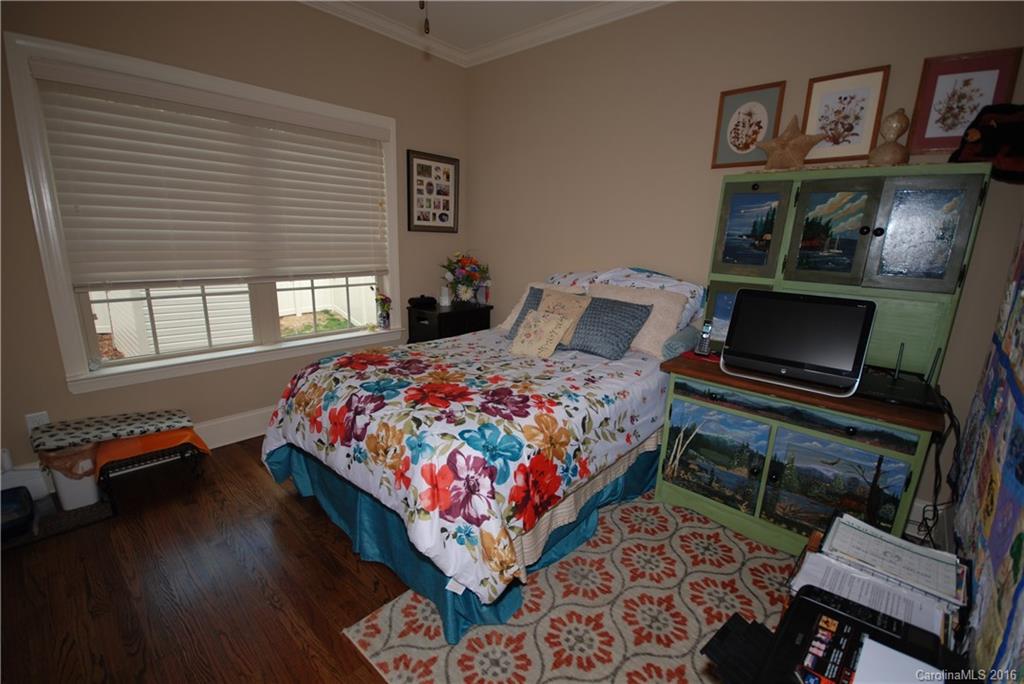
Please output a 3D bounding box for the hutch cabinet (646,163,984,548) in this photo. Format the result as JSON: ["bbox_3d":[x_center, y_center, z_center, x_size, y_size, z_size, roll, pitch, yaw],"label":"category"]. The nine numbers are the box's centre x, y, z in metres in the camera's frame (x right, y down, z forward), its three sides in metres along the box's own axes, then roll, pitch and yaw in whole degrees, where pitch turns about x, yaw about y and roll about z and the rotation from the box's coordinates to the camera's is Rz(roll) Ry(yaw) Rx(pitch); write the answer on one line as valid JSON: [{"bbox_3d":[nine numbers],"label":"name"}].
[{"bbox_3d":[1.288,0.062,1.963,0.962,1.593,0.689,12,17,38],"label":"hutch cabinet"}]

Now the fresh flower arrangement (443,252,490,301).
[{"bbox_3d":[-0.397,-0.557,3.796,0.390,0.460,0.370,2,13,0],"label":"fresh flower arrangement"}]

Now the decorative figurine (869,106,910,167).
[{"bbox_3d":[1.720,-0.911,1.930,0.145,0.235,0.140,13,17,39],"label":"decorative figurine"}]

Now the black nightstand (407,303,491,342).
[{"bbox_3d":[-0.539,0.065,3.902,0.400,0.770,0.610,13,17,39],"label":"black nightstand"}]

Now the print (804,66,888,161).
[{"bbox_3d":[1.545,-1.054,2.000,0.307,0.386,0.022,13,17,40],"label":"print"}]

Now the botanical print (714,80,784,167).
[{"bbox_3d":[1.238,-1.135,2.254,0.313,0.393,0.022,13,17,40],"label":"botanical print"}]

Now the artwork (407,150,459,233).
[{"bbox_3d":[-0.656,-1.272,3.680,0.030,0.635,0.550,13,17,39],"label":"artwork"}]

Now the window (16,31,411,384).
[{"bbox_3d":[-1.483,-0.652,2.608,0.100,1.585,1.892,13,17,40],"label":"window"}]

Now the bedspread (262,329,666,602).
[{"bbox_3d":[-0.118,0.300,2.332,1.490,0.387,1.803,13,17,40],"label":"bedspread"}]

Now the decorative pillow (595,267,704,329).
[{"bbox_3d":[0.815,-0.232,2.640,0.673,0.458,0.180,13,-1,40],"label":"decorative pillow"}]

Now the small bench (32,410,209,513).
[{"bbox_3d":[-1.897,0.564,2.102,0.383,0.380,0.583,13,17,40],"label":"small bench"}]

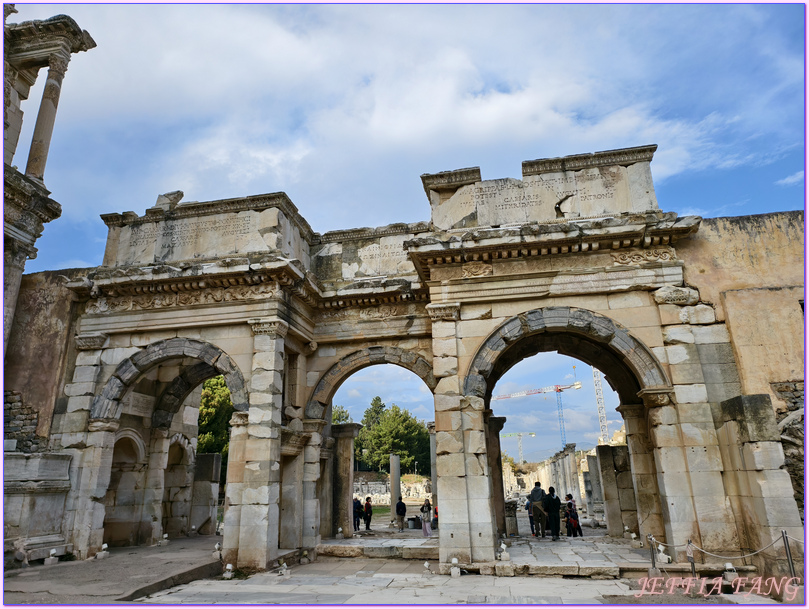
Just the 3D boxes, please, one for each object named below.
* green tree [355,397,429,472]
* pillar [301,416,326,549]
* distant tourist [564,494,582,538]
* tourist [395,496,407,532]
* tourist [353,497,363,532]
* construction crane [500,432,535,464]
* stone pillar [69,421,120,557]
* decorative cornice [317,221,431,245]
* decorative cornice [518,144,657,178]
[{"bbox_3d":[-2.048,21.142,86.071,11.000,12.000,10.000,-5,-18,10],"label":"green tree"},{"bbox_3d":[-3.179,6.184,18.868,0.660,4.189,0.620,-5,-17,9],"label":"pillar"},{"bbox_3d":[5.901,7.399,18.848,0.550,1.410,0.420,0,-17,-8],"label":"distant tourist"},{"bbox_3d":[-0.182,10.620,27.200,0.520,1.700,0.330,-4,-17,6],"label":"tourist"},{"bbox_3d":[-2.592,11.287,28.964,0.550,1.700,0.380,11,-22,-34],"label":"tourist"},{"bbox_3d":[63.163,98.394,342.782,42.000,34.000,4.000,-12,-21,30],"label":"construction crane"},{"bbox_3d":[-8.802,5.215,15.456,0.700,3.720,0.750,-5,-19,10],"label":"stone pillar"},{"bbox_3d":[-1.181,-2.712,21.160,4.650,0.620,0.750,-5,-17,9],"label":"decorative cornice"},{"bbox_3d":[5.366,-4.029,15.725,3.710,0.460,0.800,-5,-19,10],"label":"decorative cornice"}]

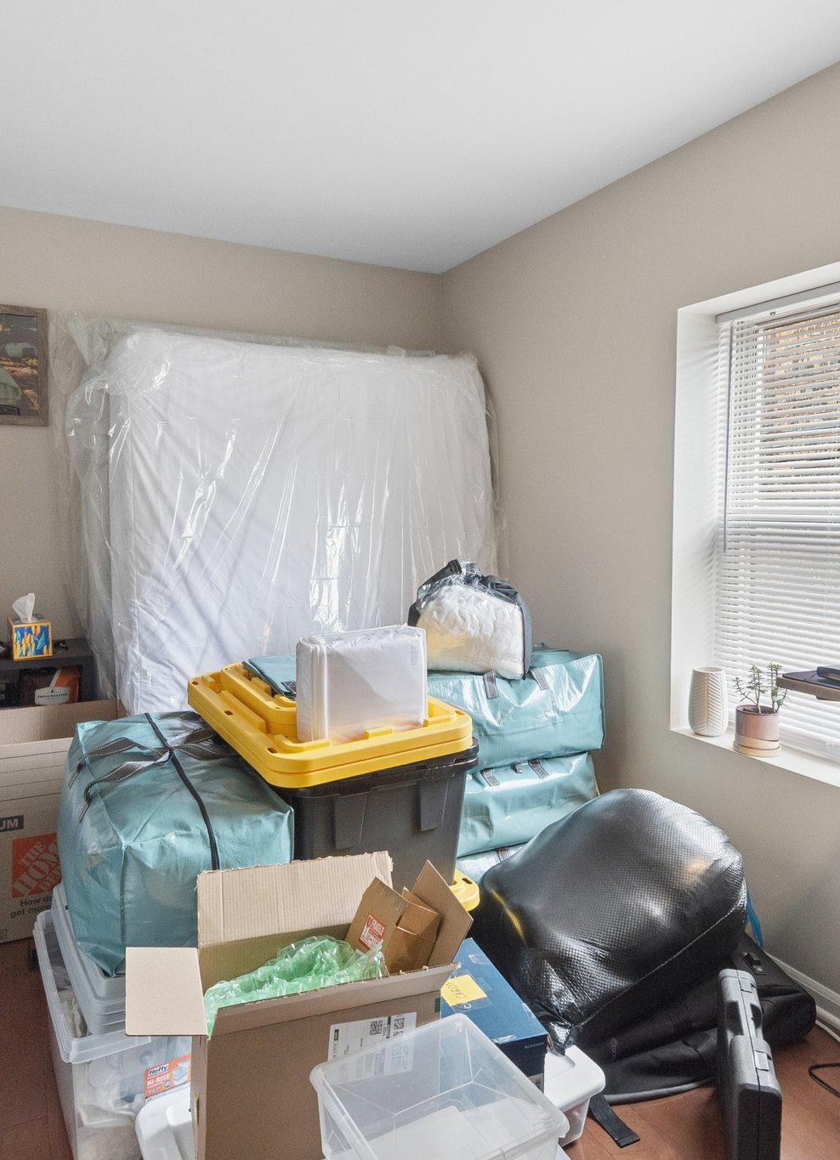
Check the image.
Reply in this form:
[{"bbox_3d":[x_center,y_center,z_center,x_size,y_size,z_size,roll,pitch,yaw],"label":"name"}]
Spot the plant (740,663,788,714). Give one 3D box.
[{"bbox_3d":[0.973,0.307,2.192,0.115,0.145,0.125,-2,4,-28],"label":"plant"}]

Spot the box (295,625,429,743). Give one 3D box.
[{"bbox_3d":[-0.136,0.250,1.925,0.300,0.240,0.110,-4,6,-42],"label":"box"}]

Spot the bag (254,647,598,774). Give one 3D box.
[{"bbox_3d":[0.170,0.372,2.420,0.680,0.310,0.390,-2,4,-26],"label":"bag"}]

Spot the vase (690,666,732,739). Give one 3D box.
[{"bbox_3d":[0.897,0.374,2.383,0.122,0.207,0.122,-2,4,-28],"label":"vase"}]

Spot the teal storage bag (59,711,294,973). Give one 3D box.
[{"bbox_3d":[-0.590,0.545,1.800,0.380,0.310,0.680,-2,5,-29],"label":"teal storage bag"}]

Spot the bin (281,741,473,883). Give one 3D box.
[{"bbox_3d":[-0.275,0.580,2.127,0.520,0.370,0.760,-3,5,-31],"label":"bin"}]

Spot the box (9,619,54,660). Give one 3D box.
[{"bbox_3d":[-1.370,0.208,2.746,0.115,0.125,0.115,-2,5,-29],"label":"box"}]

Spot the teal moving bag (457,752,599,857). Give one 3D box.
[{"bbox_3d":[0.218,0.693,2.547,0.660,0.265,0.390,-3,5,-33],"label":"teal moving bag"}]

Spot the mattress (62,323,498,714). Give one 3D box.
[{"bbox_3d":[-0.433,0.035,3.150,1.530,1.960,0.290,-2,1,-26],"label":"mattress"}]

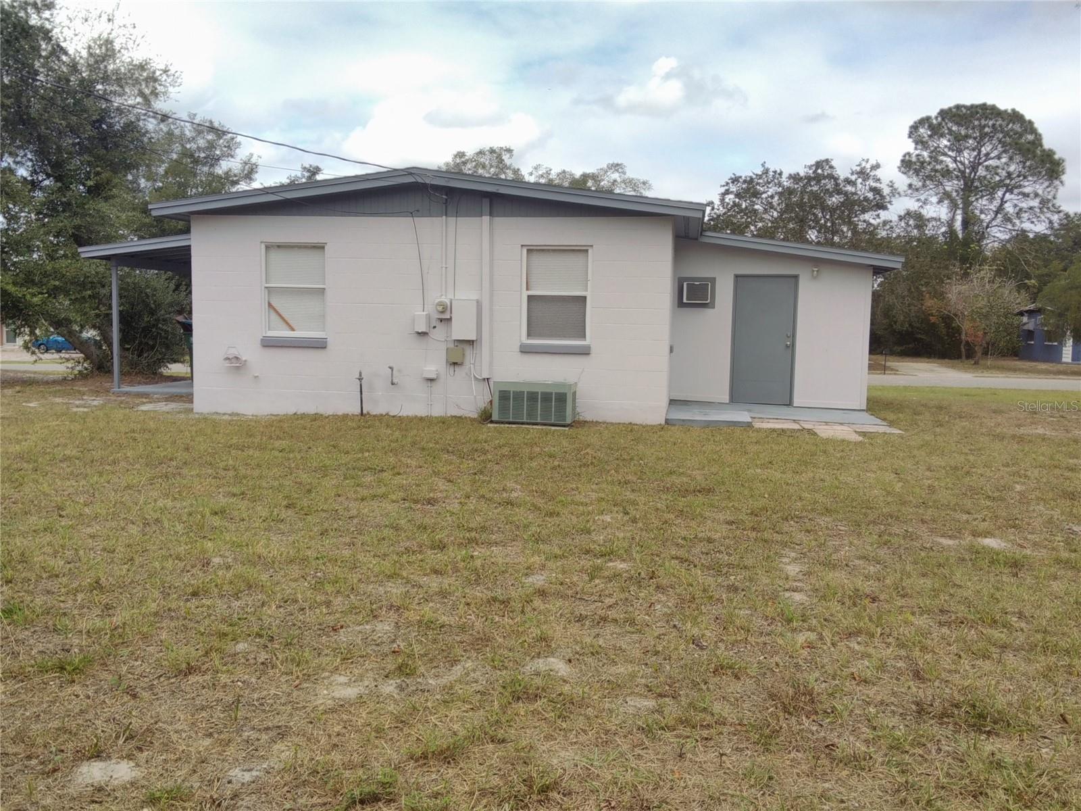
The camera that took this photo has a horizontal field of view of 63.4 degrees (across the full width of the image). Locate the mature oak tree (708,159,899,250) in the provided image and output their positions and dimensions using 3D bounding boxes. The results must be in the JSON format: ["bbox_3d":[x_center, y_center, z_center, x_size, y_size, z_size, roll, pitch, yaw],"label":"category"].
[{"bbox_3d":[14.689,-8.049,48.627,10.800,11.500,10.500,2,5,9],"label":"mature oak tree"}]

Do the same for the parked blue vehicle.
[{"bbox_3d":[-35.078,-4.481,64.000,4.500,1.450,1.800,0,5,-16],"label":"parked blue vehicle"}]

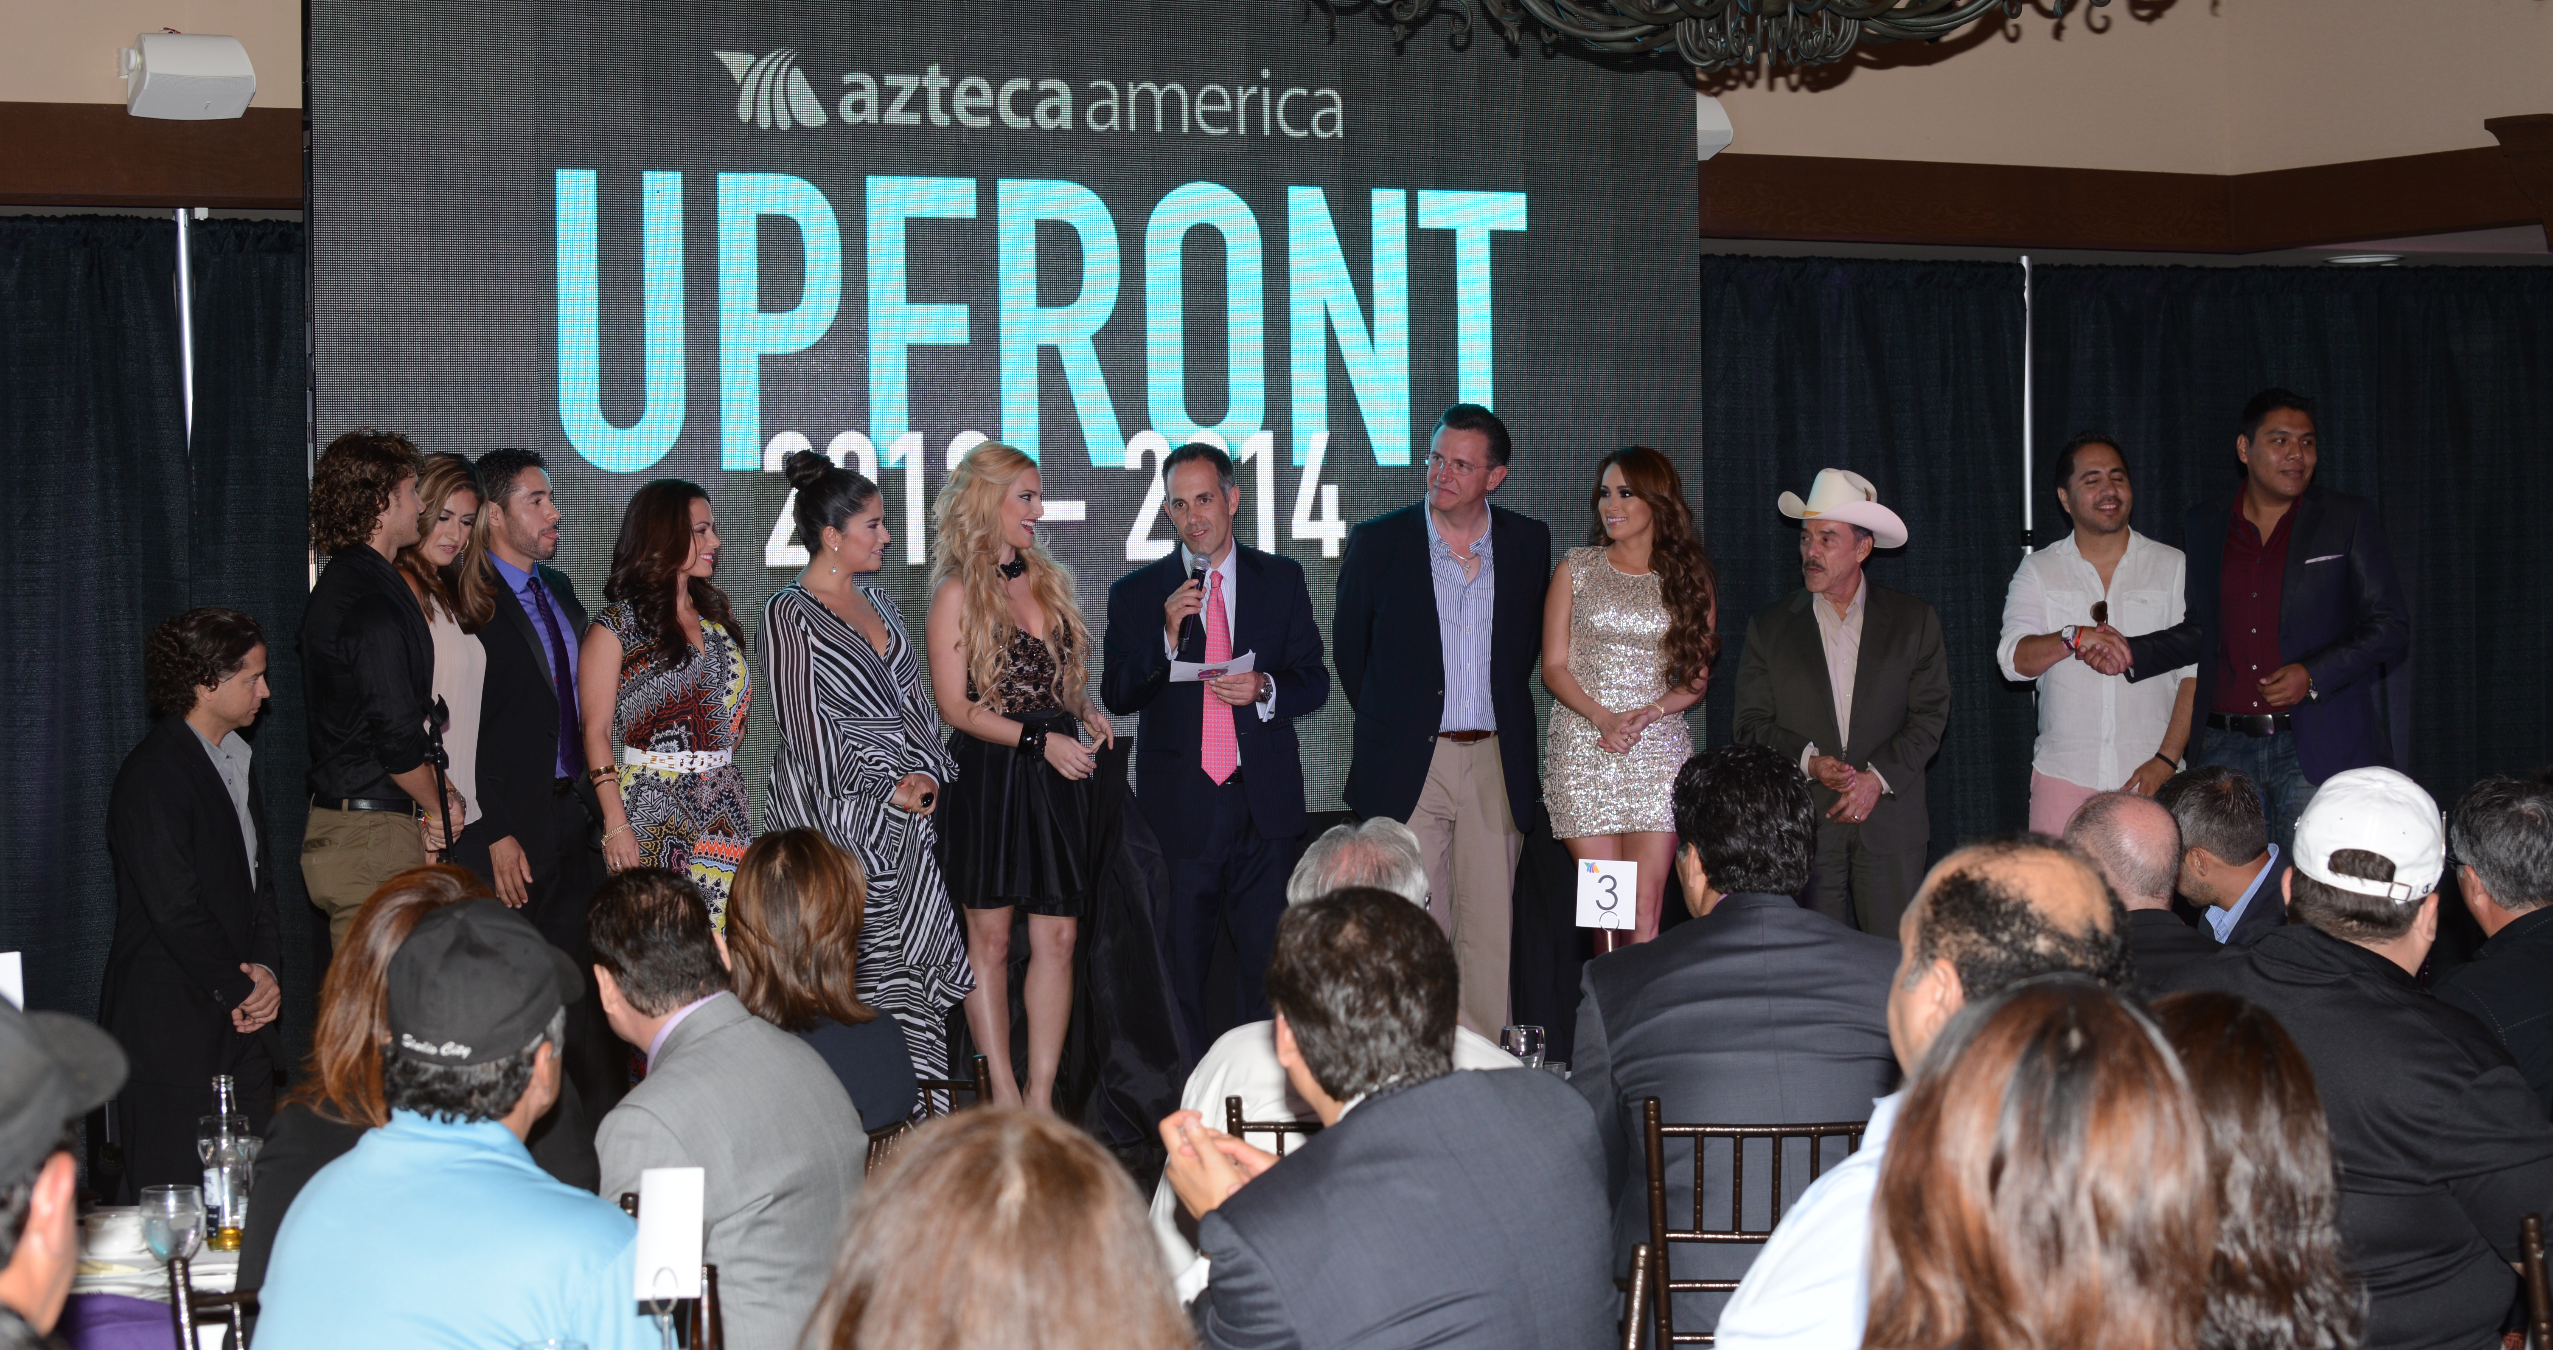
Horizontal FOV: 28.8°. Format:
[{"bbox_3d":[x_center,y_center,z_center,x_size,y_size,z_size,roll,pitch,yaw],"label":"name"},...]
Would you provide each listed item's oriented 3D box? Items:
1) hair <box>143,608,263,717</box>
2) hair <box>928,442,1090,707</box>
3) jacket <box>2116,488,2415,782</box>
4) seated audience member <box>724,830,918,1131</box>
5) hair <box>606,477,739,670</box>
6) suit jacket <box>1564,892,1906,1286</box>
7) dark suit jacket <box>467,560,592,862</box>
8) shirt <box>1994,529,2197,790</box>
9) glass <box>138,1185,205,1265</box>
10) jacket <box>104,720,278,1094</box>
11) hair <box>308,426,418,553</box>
[{"bbox_3d":[-2.152,-0.026,9.950,0.235,0.220,0.210,-1,2,-3],"label":"hair"},{"bbox_3d":[-0.592,-0.221,11.000,0.340,0.580,0.320,-2,2,-41],"label":"hair"},{"bbox_3d":[2.393,-0.096,11.950,0.660,0.740,0.400,-1,1,14],"label":"jacket"},{"bbox_3d":[-0.756,0.859,7.322,0.480,1.280,0.780,-2,2,-27],"label":"seated audience member"},{"bbox_3d":[-1.284,-0.220,10.550,0.260,0.390,0.280,0,2,19],"label":"hair"},{"bbox_3d":[0.669,0.638,6.950,0.540,0.670,0.380,-1,1,-6],"label":"suit jacket"},{"bbox_3d":[-1.747,0.103,11.400,0.310,0.730,0.480,0,1,40],"label":"dark suit jacket"},{"bbox_3d":[2.000,-0.032,12.100,0.500,0.650,0.340,-1,1,5],"label":"shirt"},{"bbox_3d":[-1.400,0.722,6.302,0.080,0.150,0.080,-1,2,0],"label":"glass"},{"bbox_3d":[-2.332,0.492,10.700,0.360,0.790,0.460,0,1,26],"label":"jacket"},{"bbox_3d":[-1.873,-0.377,10.200,0.230,0.260,0.220,-1,1,-9],"label":"hair"}]

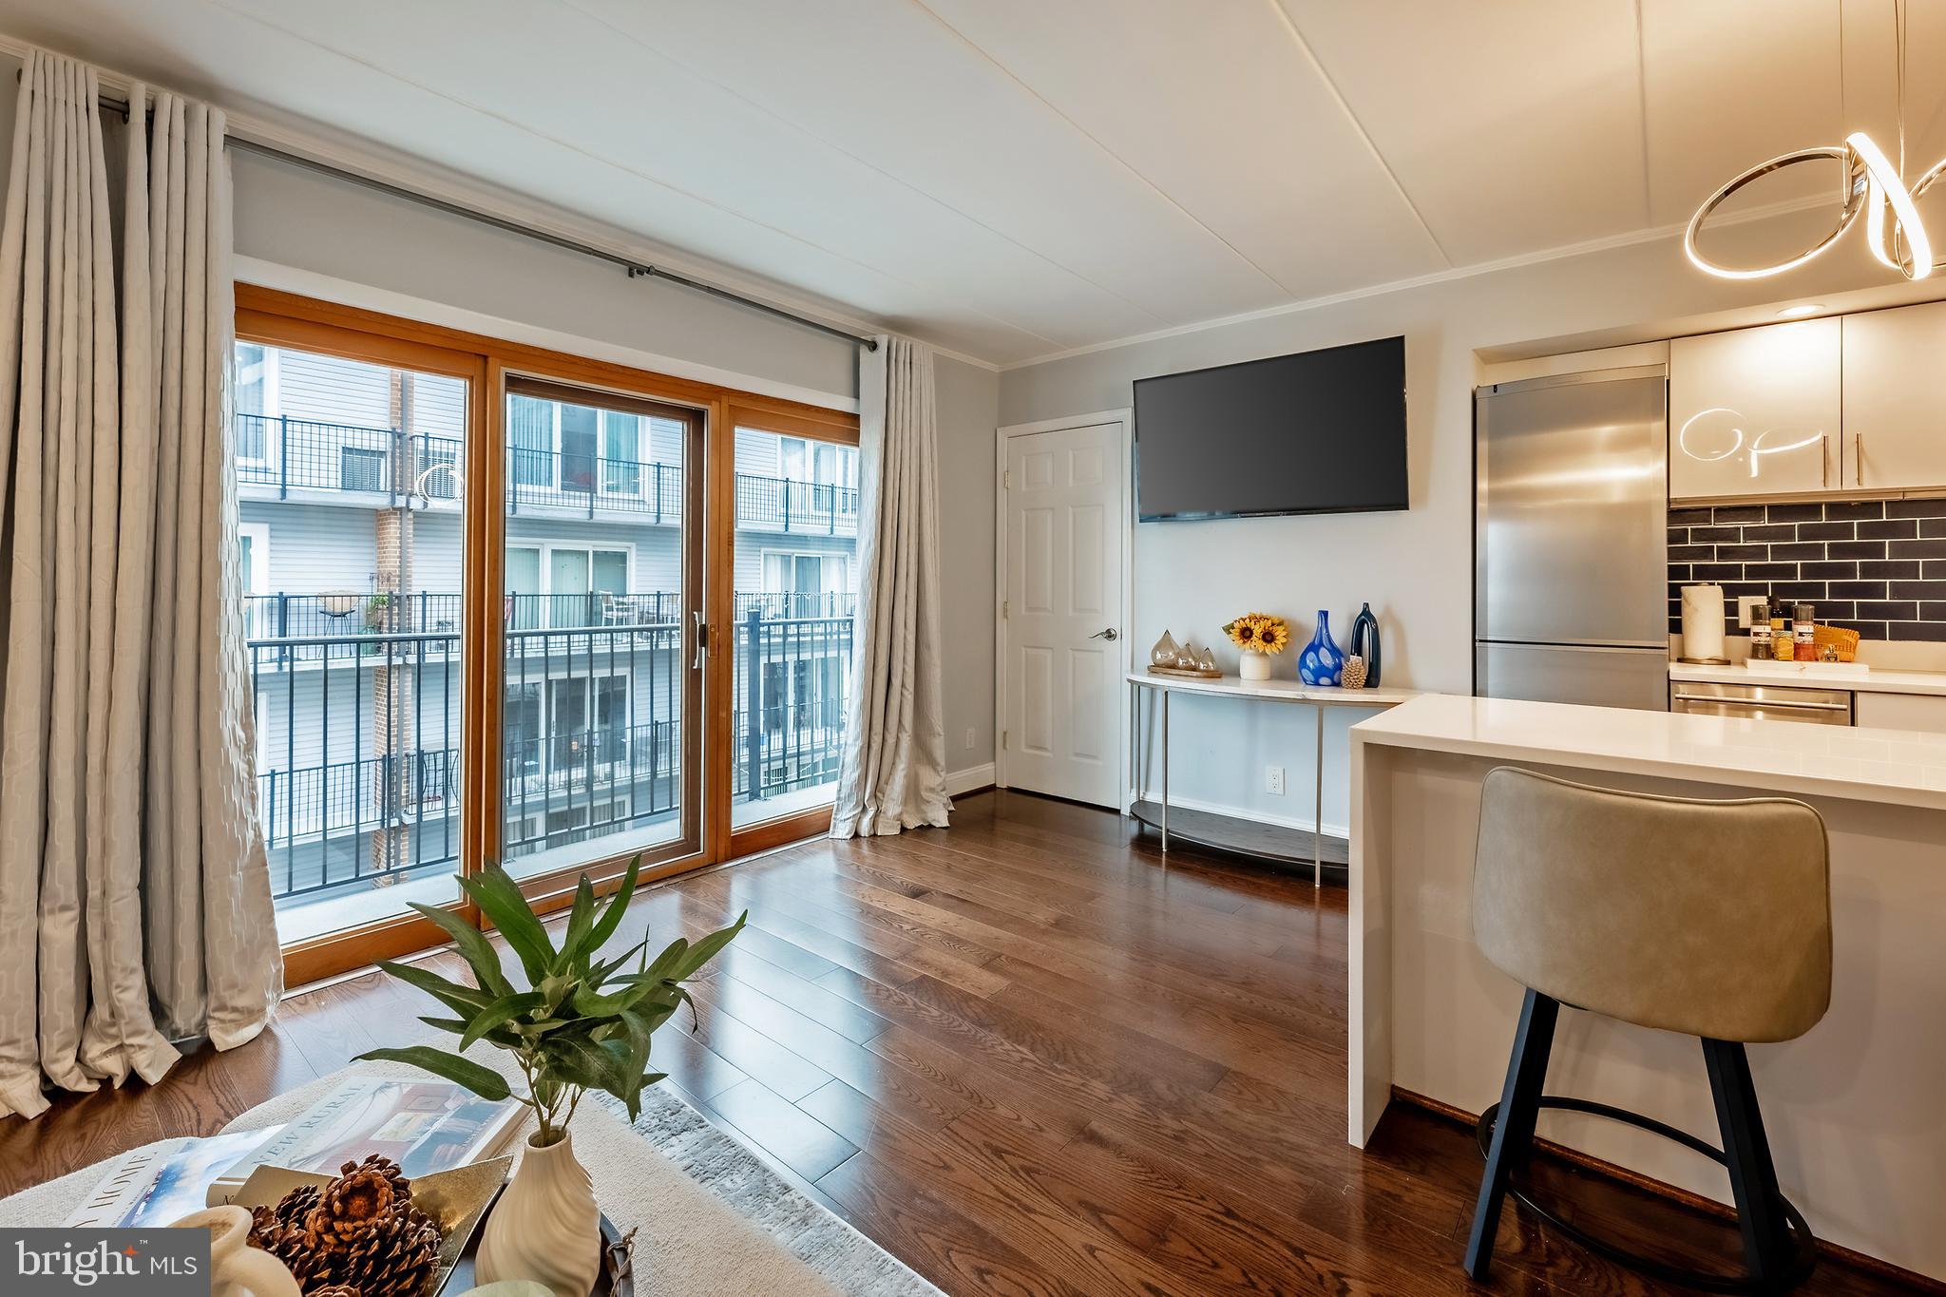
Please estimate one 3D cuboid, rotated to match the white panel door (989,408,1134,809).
[{"bbox_3d":[0.500,-0.200,4.190,0.840,2.070,0.080,3,5,41],"label":"white panel door"}]

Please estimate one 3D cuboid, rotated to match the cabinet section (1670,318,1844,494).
[{"bbox_3d":[2.990,-0.885,2.915,0.440,0.600,0.330,3,5,40],"label":"cabinet section"}]

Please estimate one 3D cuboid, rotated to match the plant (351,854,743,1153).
[{"bbox_3d":[-0.469,0.395,0.840,0.390,0.280,0.310,-2,3,-29],"label":"plant"}]

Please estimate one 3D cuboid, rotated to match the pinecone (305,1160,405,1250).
[{"bbox_3d":[-0.617,0.557,0.755,0.082,0.074,0.082,-2,4,-39],"label":"pinecone"}]

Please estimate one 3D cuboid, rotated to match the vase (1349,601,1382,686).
[{"bbox_3d":[1.660,-0.016,3.200,0.135,0.360,0.075,2,4,37],"label":"vase"}]

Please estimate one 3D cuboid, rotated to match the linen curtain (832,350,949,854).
[{"bbox_3d":[-0.374,-0.318,3.770,0.250,2.370,0.640,3,4,42],"label":"linen curtain"}]

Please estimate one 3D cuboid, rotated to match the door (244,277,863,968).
[{"bbox_3d":[-1.360,-0.083,3.000,0.130,2.070,2.500,3,4,42],"label":"door"}]

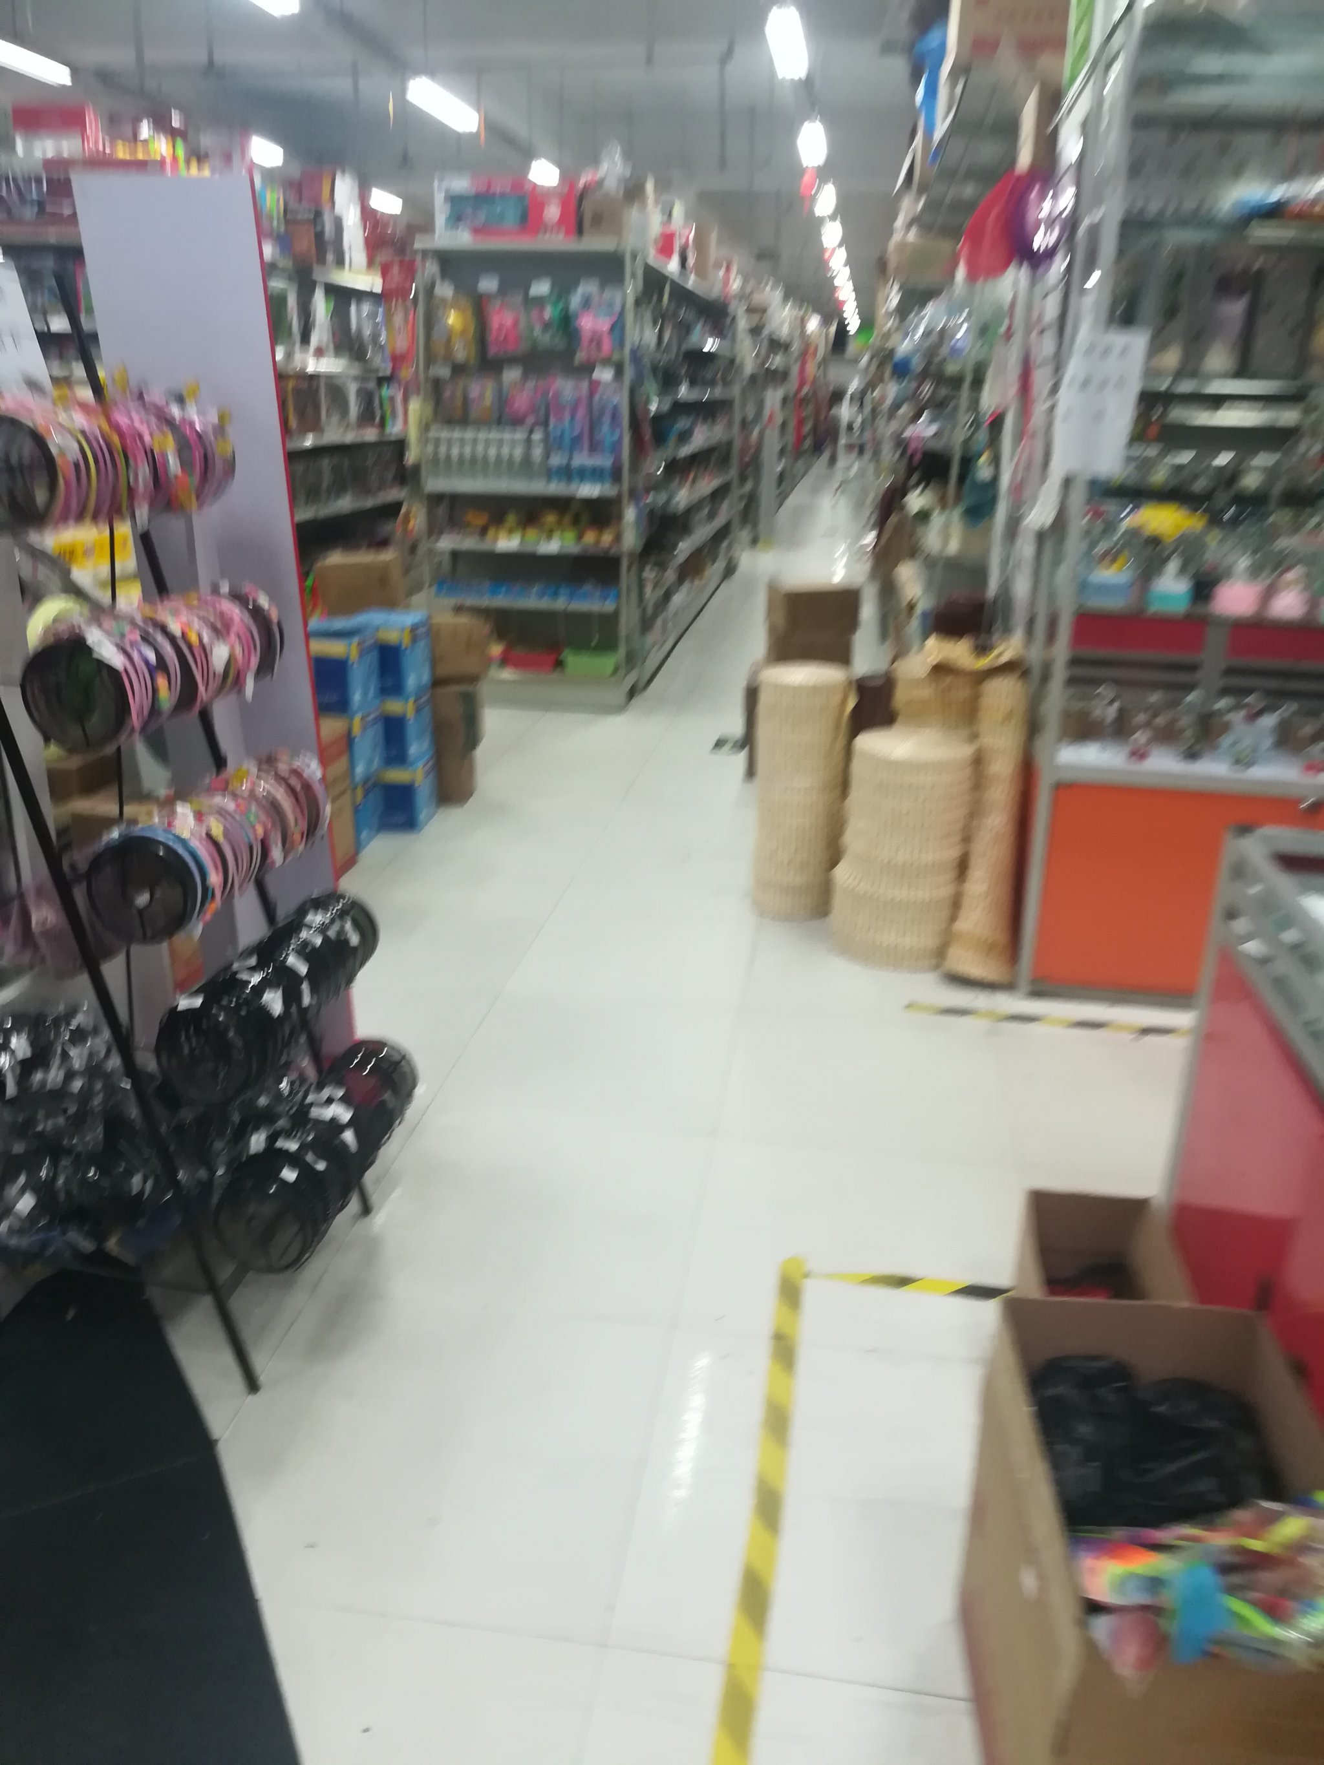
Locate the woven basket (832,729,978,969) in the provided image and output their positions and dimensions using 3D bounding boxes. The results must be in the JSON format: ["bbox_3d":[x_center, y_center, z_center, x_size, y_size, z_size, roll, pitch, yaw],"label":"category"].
[{"bbox_3d":[0.642,-0.101,3.585,0.340,0.580,0.340,4,21,7],"label":"woven basket"}]

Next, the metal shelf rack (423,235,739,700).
[{"bbox_3d":[-0.225,-2.712,8.513,0.950,2.010,5.400,4,21,7],"label":"metal shelf rack"}]

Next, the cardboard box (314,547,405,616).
[{"bbox_3d":[-1.123,-1.130,4.971,0.270,0.190,0.350,-1,20,-6],"label":"cardboard box"}]

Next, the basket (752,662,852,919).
[{"bbox_3d":[0.400,-0.265,3.840,0.240,0.700,0.240,4,21,7],"label":"basket"}]

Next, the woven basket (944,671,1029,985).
[{"bbox_3d":[0.824,-0.133,3.371,0.165,0.790,0.165,4,21,7],"label":"woven basket"}]

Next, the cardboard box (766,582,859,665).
[{"bbox_3d":[0.615,-1.058,5.470,0.315,0.335,0.290,-3,21,-11],"label":"cardboard box"}]

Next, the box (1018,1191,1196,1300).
[{"bbox_3d":[0.621,0.683,1.894,0.190,0.285,0.390,3,20,6],"label":"box"}]

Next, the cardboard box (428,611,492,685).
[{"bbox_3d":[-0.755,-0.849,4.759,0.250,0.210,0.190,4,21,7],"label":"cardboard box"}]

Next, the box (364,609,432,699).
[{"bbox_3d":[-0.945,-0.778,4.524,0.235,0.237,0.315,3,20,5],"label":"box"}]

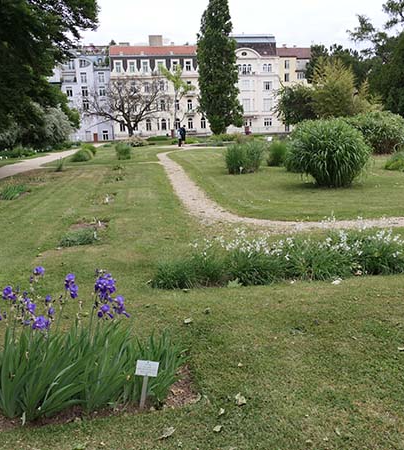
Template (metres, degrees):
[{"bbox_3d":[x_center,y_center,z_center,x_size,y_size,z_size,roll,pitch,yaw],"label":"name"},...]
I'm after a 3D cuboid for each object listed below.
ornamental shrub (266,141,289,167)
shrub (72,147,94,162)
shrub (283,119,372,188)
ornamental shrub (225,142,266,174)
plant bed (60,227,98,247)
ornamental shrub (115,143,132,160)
[{"bbox_3d":[2.909,-2.771,18.029,0.900,0.950,0.900,-2,12,0],"label":"ornamental shrub"},{"bbox_3d":[-6.224,-3.700,24.422,1.100,0.680,1.050,-2,12,0],"label":"shrub"},{"bbox_3d":[3.247,-1.862,11.888,2.100,1.650,2.000,-2,12,0],"label":"shrub"},{"bbox_3d":[1.440,-2.331,15.865,1.350,1.050,1.100,-2,12,0],"label":"ornamental shrub"},{"bbox_3d":[-1.756,0.152,6.760,0.500,0.170,0.580,-2,12,0],"label":"plant bed"},{"bbox_3d":[-4.073,-3.838,24.304,0.950,0.880,0.900,-2,12,0],"label":"ornamental shrub"}]

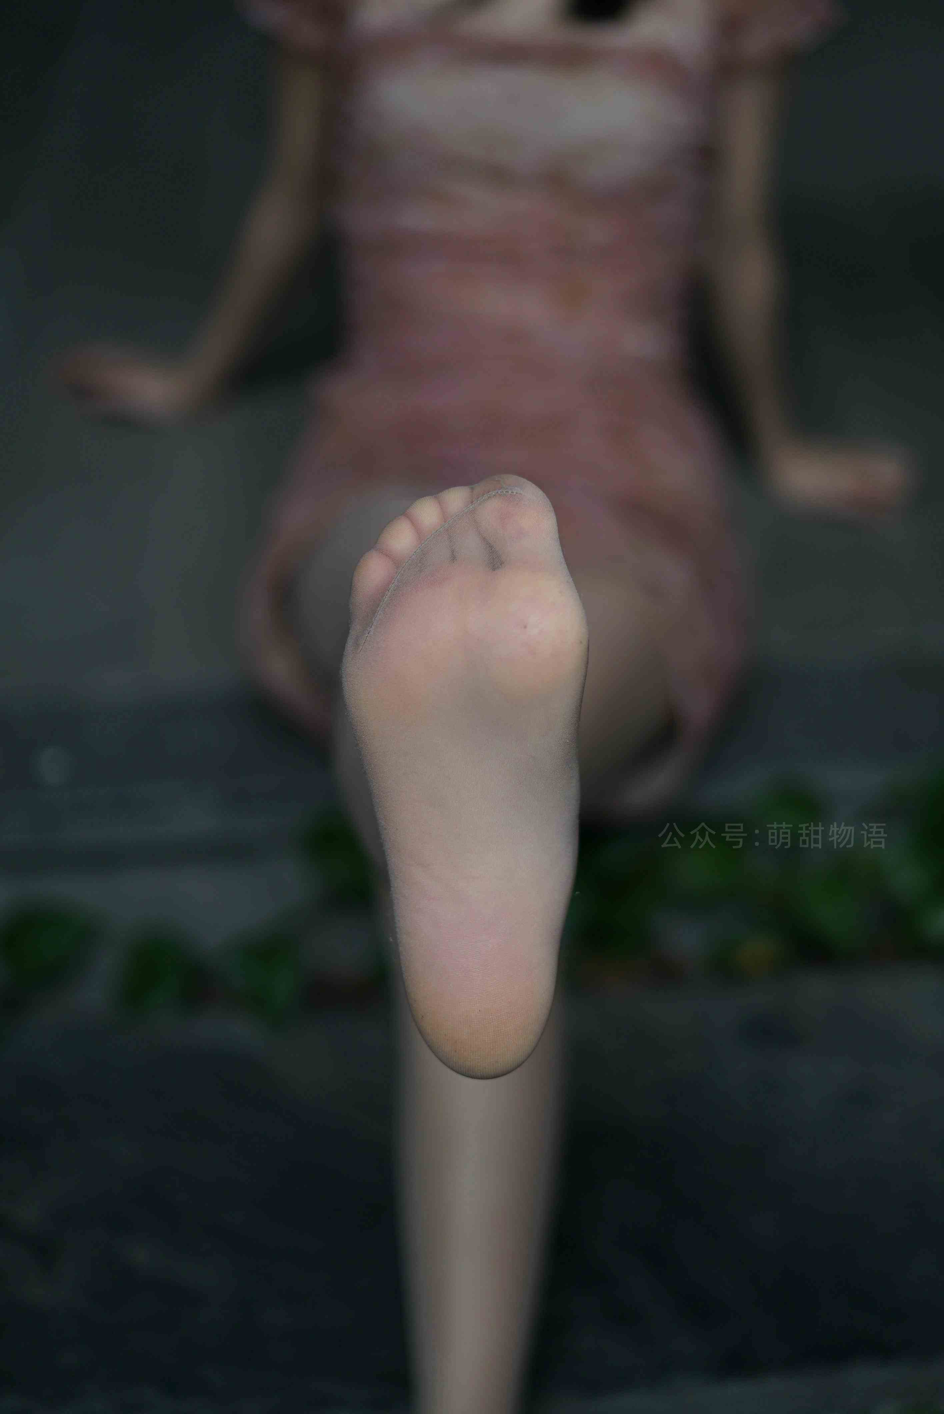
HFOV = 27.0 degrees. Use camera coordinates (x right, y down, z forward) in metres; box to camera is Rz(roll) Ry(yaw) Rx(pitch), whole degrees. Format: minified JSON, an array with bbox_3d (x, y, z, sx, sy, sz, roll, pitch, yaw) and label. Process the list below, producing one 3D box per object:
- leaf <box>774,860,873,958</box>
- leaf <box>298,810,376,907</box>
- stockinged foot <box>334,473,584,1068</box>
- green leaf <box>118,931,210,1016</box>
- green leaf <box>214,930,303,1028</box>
[{"bbox_3d":[0.247,0.142,1.380,0.069,0.053,0.045,0,31,0],"label":"leaf"},{"bbox_3d":[-0.096,0.109,1.420,0.061,0.054,0.046,0,31,0],"label":"leaf"},{"bbox_3d":[-0.003,0.022,0.762,0.091,0.230,0.085,-1,6,0],"label":"stockinged foot"},{"bbox_3d":[-0.218,0.189,1.390,0.066,0.047,0.040,0,31,0],"label":"green leaf"},{"bbox_3d":[-0.150,0.191,1.380,0.062,0.054,0.046,0,31,0],"label":"green leaf"}]

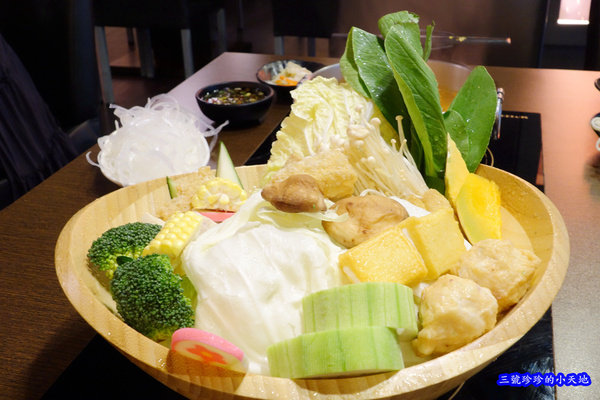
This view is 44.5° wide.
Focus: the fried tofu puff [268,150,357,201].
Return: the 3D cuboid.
[{"bbox_3d":[0.009,-0.015,0.467,0.050,0.030,0.034,-13,28,-22],"label":"fried tofu puff"}]

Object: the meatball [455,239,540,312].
[{"bbox_3d":[0.113,0.043,0.417,0.044,0.036,0.042,-2,26,1],"label":"meatball"}]

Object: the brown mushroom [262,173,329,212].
[{"bbox_3d":[-0.005,-0.004,0.450,0.041,0.022,0.032,-8,26,-13],"label":"brown mushroom"}]

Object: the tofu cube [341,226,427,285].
[{"bbox_3d":[0.047,0.034,0.408,0.039,0.022,0.039,-25,46,-5],"label":"tofu cube"}]

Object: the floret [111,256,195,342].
[{"bbox_3d":[-0.080,0.053,0.396,0.044,0.043,0.042,7,27,18],"label":"floret"}]

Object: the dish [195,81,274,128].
[{"bbox_3d":[-0.077,-0.110,0.891,0.095,0.040,0.095,-2,26,0],"label":"dish"}]

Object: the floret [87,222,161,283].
[{"bbox_3d":[-0.108,0.034,0.451,0.044,0.040,0.044,12,29,27],"label":"floret"}]

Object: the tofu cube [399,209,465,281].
[{"bbox_3d":[0.076,0.026,0.419,0.021,0.037,0.037,-18,6,36],"label":"tofu cube"}]

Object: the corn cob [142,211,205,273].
[{"bbox_3d":[-0.079,0.026,0.456,0.031,0.032,0.042,18,32,36],"label":"corn cob"}]

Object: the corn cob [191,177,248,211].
[{"bbox_3d":[-0.057,-0.004,0.509,0.037,0.024,0.032,-6,26,-9],"label":"corn cob"}]

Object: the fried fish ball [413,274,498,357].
[{"bbox_3d":[0.080,0.058,0.374,0.042,0.038,0.040,-2,26,1],"label":"fried fish ball"}]

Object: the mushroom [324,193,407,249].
[{"bbox_3d":[0.038,0.014,0.428,0.050,0.026,0.043,-2,40,0],"label":"mushroom"}]

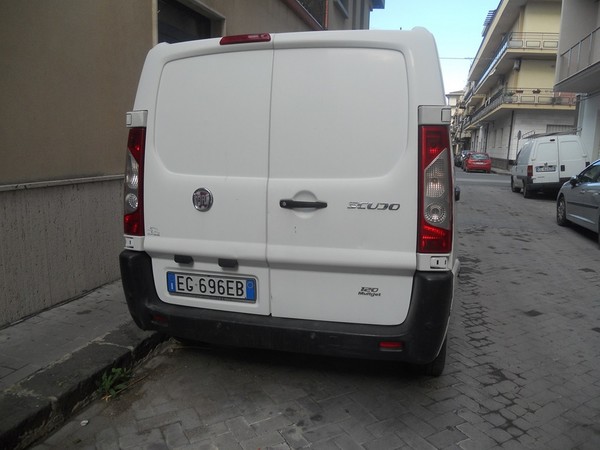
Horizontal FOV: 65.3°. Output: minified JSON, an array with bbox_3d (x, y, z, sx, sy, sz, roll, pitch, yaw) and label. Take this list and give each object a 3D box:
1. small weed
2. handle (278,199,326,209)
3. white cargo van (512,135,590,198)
[{"bbox_3d":[-1.110,0.934,2.821,0.170,0.135,0.160,3,10,17],"label":"small weed"},{"bbox_3d":[0.016,-0.099,2.270,0.240,0.042,0.045,3,10,17],"label":"handle"},{"bbox_3d":[8.613,-2.121,16.437,1.820,1.930,4.440,-1,8,17],"label":"white cargo van"}]

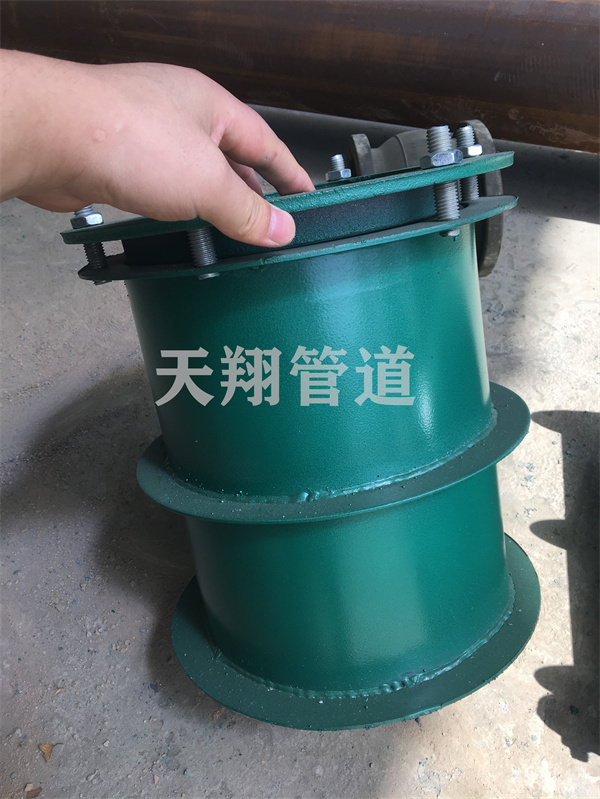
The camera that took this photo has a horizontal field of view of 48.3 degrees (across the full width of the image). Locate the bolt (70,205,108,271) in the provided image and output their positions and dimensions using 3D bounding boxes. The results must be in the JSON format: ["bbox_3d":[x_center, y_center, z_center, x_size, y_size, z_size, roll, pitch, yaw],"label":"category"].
[{"bbox_3d":[-0.127,-0.098,0.408,0.020,0.045,0.021,-14,18,-14],"label":"bolt"}]

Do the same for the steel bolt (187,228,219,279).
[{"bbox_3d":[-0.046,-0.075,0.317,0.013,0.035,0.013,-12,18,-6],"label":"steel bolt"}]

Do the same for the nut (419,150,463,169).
[{"bbox_3d":[0.069,-0.116,0.325,0.021,0.007,0.019,-5,18,14],"label":"nut"}]

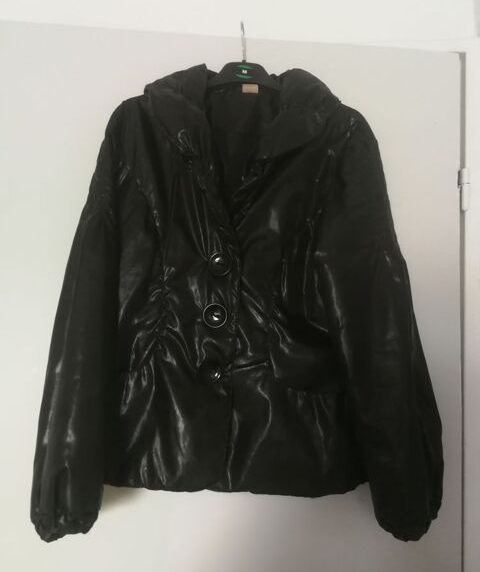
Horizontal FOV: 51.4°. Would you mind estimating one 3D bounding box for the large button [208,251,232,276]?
[{"bbox_3d":[-0.031,-0.036,0.800,0.037,0.037,0.009,0,0,-7],"label":"large button"}]

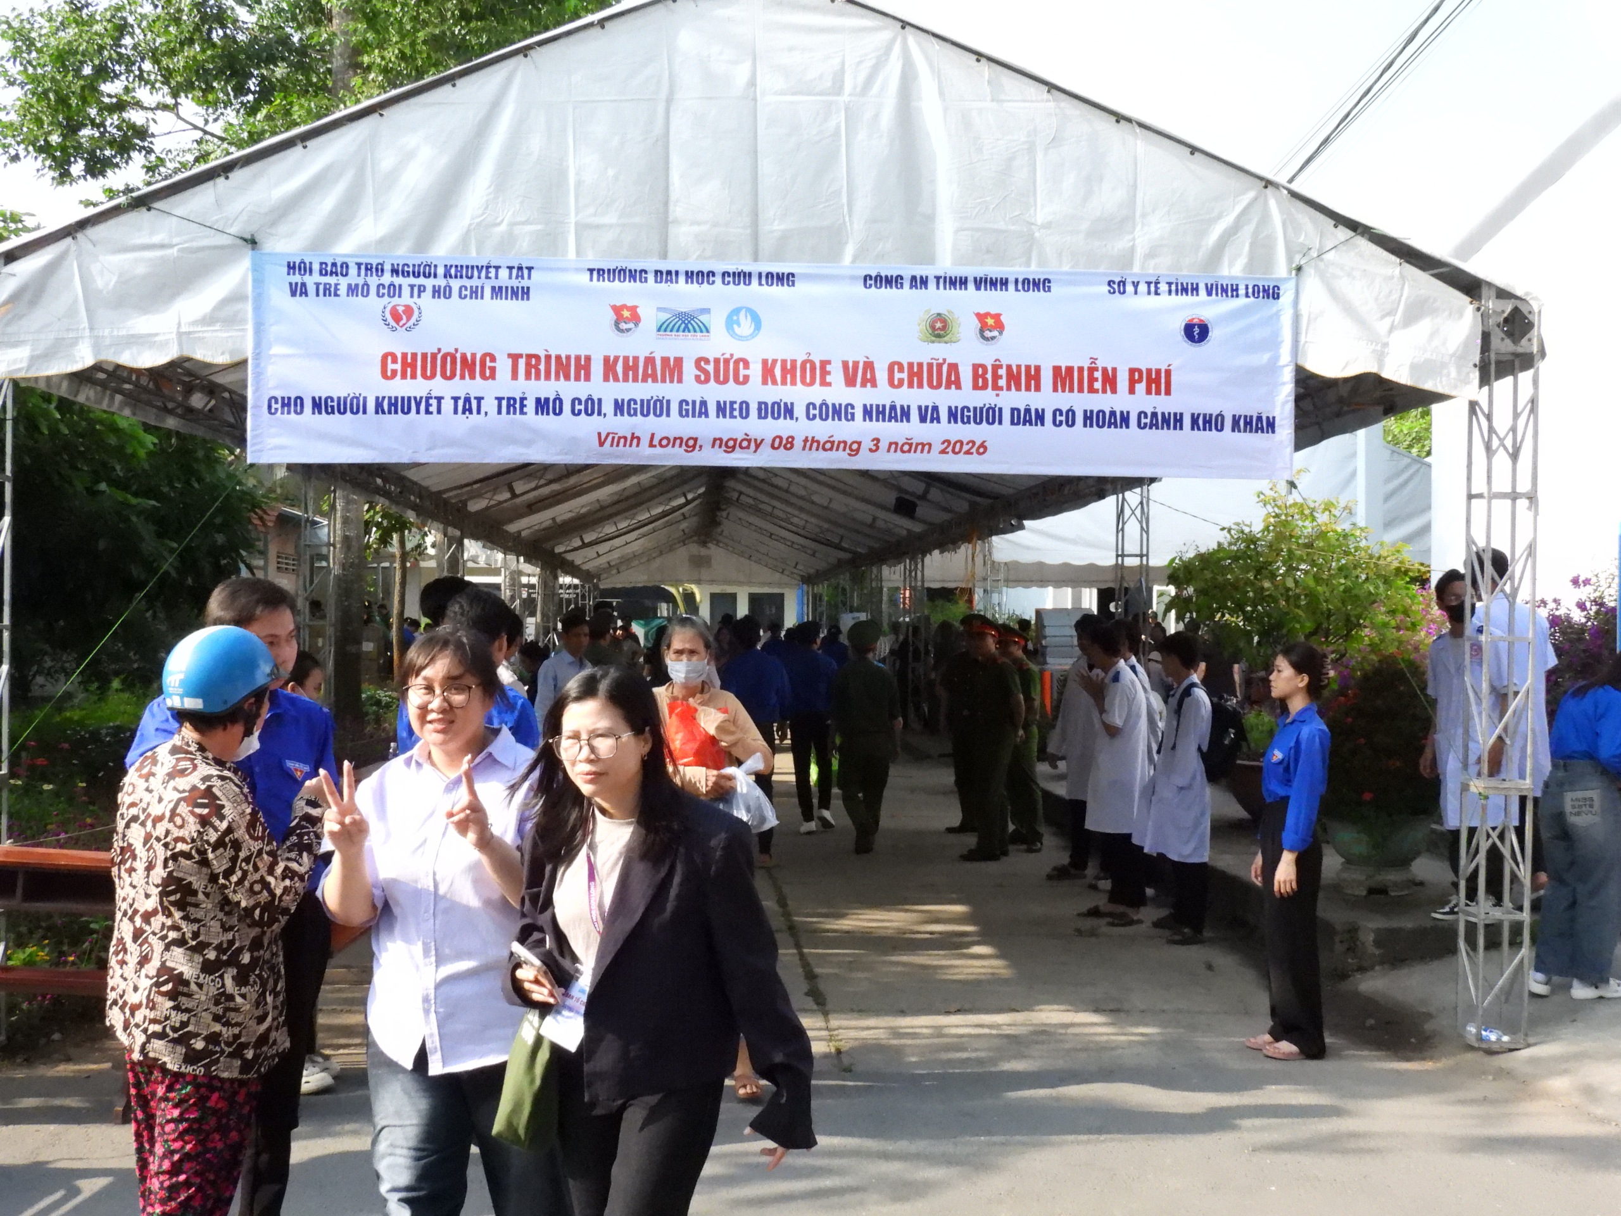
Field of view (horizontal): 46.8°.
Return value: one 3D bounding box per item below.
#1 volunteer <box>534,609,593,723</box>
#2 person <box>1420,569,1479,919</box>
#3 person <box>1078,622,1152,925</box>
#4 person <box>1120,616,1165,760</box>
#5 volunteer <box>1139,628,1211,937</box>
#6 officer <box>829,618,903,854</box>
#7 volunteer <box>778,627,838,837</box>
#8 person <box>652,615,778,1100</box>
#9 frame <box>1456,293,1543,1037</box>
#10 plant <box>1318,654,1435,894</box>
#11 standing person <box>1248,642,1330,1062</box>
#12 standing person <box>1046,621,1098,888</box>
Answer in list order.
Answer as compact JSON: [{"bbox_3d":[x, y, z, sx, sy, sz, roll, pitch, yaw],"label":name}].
[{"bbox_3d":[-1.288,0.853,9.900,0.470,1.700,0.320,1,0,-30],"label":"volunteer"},{"bbox_3d":[3.233,0.673,9.350,0.480,1.732,0.320,1,0,23],"label":"person"},{"bbox_3d":[1.731,0.914,10.600,0.400,1.663,0.470,1,0,9],"label":"person"},{"bbox_3d":[2.006,0.910,11.750,0.360,1.684,0.460,1,0,7],"label":"person"},{"bbox_3d":[1.947,0.935,9.950,0.370,1.621,0.460,1,0,6],"label":"volunteer"},{"bbox_3d":[0.408,0.907,13.550,0.530,1.658,0.380,1,0,0],"label":"officer"},{"bbox_3d":[0.005,0.919,14.700,0.480,1.630,0.400,1,0,-3],"label":"volunteer"},{"bbox_3d":[-0.385,0.814,6.300,0.500,1.580,0.400,1,0,-2],"label":"person"},{"bbox_3d":[2.743,0.239,7.450,0.230,2.992,0.230,1,0,-4],"label":"frame"},{"bbox_3d":[3.138,0.903,10.350,0.700,1.295,0.700,1,0,-3],"label":"plant"},{"bbox_3d":[1.881,0.939,7.350,0.330,1.615,0.420,1,0,-2],"label":"standing person"},{"bbox_3d":[1.712,0.899,12.200,0.380,1.674,0.460,1,0,-12],"label":"standing person"}]

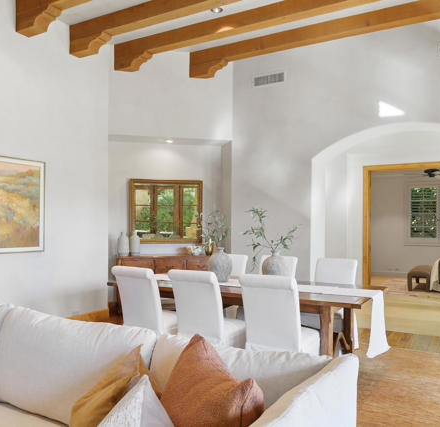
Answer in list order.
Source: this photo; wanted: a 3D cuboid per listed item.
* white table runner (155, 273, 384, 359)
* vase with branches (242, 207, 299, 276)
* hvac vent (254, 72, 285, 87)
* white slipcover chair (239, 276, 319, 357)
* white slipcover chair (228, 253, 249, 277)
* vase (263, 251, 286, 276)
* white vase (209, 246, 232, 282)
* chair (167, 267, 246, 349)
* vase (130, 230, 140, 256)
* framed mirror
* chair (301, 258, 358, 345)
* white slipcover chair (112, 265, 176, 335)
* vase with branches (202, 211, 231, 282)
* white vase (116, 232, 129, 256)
[{"bbox_3d":[0.292,0.969,4.577,2.720,0.480,0.520,0,-1,29],"label":"white table runner"},{"bbox_3d":[0.569,0.361,4.898,0.570,0.860,0.460,0,-1,30],"label":"vase with branches"},{"bbox_3d":[0.771,-2.117,7.016,0.535,0.160,0.040,0,-1,30],"label":"hvac vent"},{"bbox_3d":[0.511,0.970,3.661,0.490,0.985,0.600,0,-1,29],"label":"white slipcover chair"},{"bbox_3d":[0.017,1.070,5.940,0.500,1.000,0.650,0,-1,30],"label":"white slipcover chair"},{"bbox_3d":[0.607,0.596,4.870,0.270,0.390,0.270,0,-1,30],"label":"vase"},{"bbox_3d":[0.014,0.594,5.191,0.265,0.400,0.265,0,-1,0],"label":"white vase"},{"bbox_3d":[-0.092,1.032,4.247,0.500,1.000,0.650,0,-1,30],"label":"chair"},{"bbox_3d":[-1.341,0.472,7.068,0.150,0.400,0.150,0,-1,0],"label":"vase"},{"bbox_3d":[-0.875,-0.025,7.222,1.204,1.040,0.050,1,-1,-15],"label":"framed mirror"},{"bbox_3d":[1.210,1.009,4.850,0.480,0.985,0.600,0,-1,29],"label":"chair"},{"bbox_3d":[-0.665,0.984,4.323,0.500,0.985,0.600,0,-1,29],"label":"white slipcover chair"},{"bbox_3d":[-0.020,0.373,5.194,0.380,0.840,0.360,0,-1,0],"label":"vase with branches"},{"bbox_3d":[-1.482,0.476,6.821,0.176,0.371,0.176,1,-1,-15],"label":"white vase"}]

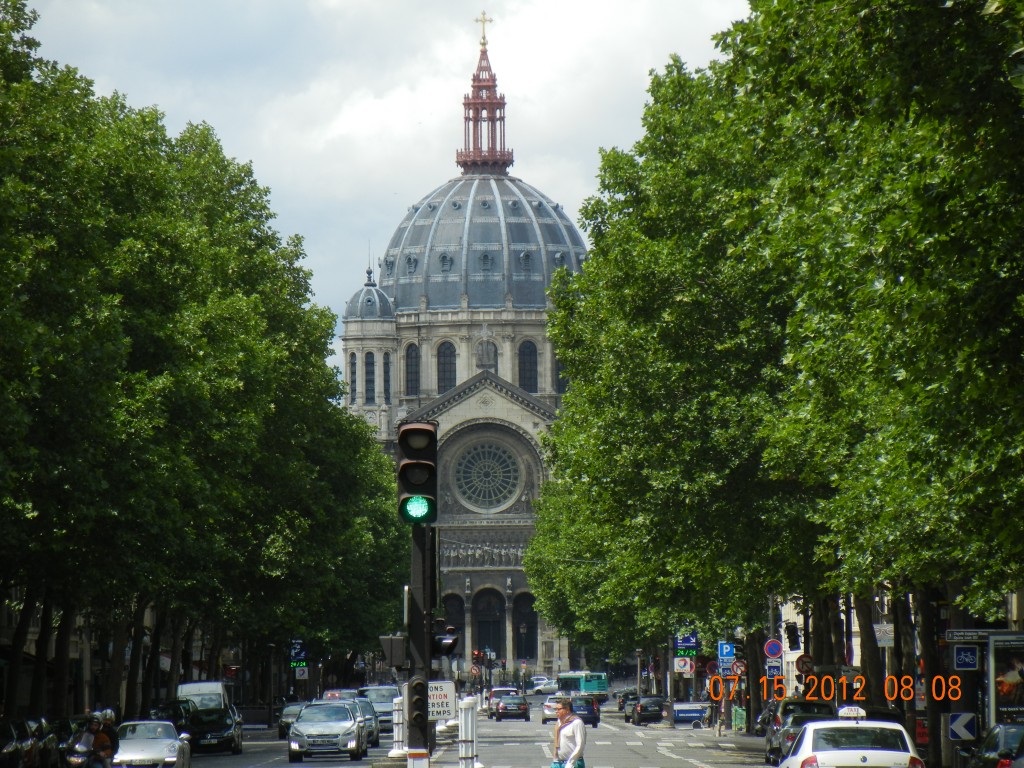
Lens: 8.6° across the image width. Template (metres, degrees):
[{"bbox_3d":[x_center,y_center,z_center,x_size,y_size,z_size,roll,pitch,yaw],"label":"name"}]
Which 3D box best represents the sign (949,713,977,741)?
[{"bbox_3d":[8.721,6.623,131.000,0.510,0.520,0.050,-1,-3,2],"label":"sign"}]

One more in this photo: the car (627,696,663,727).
[{"bbox_3d":[6.706,15.777,328.000,1.780,1.500,4.300,0,-3,0],"label":"car"}]

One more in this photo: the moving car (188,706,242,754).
[{"bbox_3d":[-8.851,10.209,200.000,1.800,1.450,4.400,0,-3,0],"label":"moving car"}]

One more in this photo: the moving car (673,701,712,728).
[{"bbox_3d":[8.020,14.684,301.000,1.800,1.300,4.000,0,-3,0],"label":"moving car"}]

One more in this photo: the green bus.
[{"bbox_3d":[6.723,28.625,637.000,2.500,3.100,11.800,1,-3,-12],"label":"green bus"}]

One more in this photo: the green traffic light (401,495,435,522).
[{"bbox_3d":[-0.840,1.112,60.500,0.320,0.280,0.300,0,-3,-3],"label":"green traffic light"}]

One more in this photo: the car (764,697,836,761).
[{"bbox_3d":[7.565,8.986,175.500,1.830,1.670,4.500,0,-3,0],"label":"car"}]

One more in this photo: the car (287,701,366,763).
[{"bbox_3d":[-4.846,9.096,176.500,1.850,1.480,4.800,0,-3,0],"label":"car"}]

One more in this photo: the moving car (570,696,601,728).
[{"bbox_3d":[3.616,16.730,345.000,1.780,1.570,4.300,0,-3,-1],"label":"moving car"}]

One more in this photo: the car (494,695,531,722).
[{"bbox_3d":[0.059,17.244,361.000,1.820,1.480,4.700,0,-3,0],"label":"car"}]

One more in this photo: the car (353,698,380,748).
[{"bbox_3d":[-5.125,10.834,217.000,1.800,1.580,4.400,0,-3,0],"label":"car"}]

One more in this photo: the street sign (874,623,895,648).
[{"bbox_3d":[12.887,8.742,235.000,0.740,0.820,0.080,-1,-3,2],"label":"street sign"}]

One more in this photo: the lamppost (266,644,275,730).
[{"bbox_3d":[-10.771,13.498,303.000,0.380,3.850,0.380,0,-3,0],"label":"lamppost"}]

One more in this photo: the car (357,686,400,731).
[{"bbox_3d":[-5.359,13.226,274.000,1.880,1.920,4.750,0,-3,0],"label":"car"}]

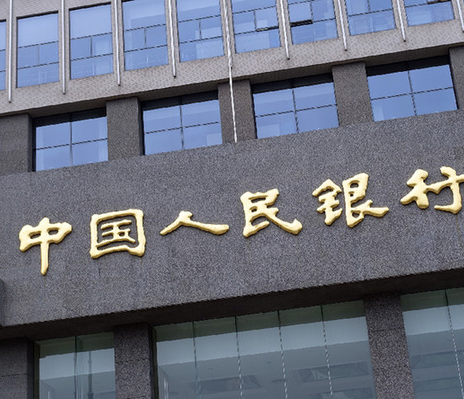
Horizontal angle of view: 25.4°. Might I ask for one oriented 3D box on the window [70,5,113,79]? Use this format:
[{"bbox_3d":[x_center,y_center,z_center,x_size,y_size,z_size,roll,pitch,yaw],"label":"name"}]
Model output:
[{"bbox_3d":[-4.691,-5.260,34.392,1.444,2.745,0.151,-8,-24,7],"label":"window"}]

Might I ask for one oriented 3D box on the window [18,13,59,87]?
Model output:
[{"bbox_3d":[-6.519,-5.006,34.620,1.477,2.745,0.151,-8,-24,7],"label":"window"}]

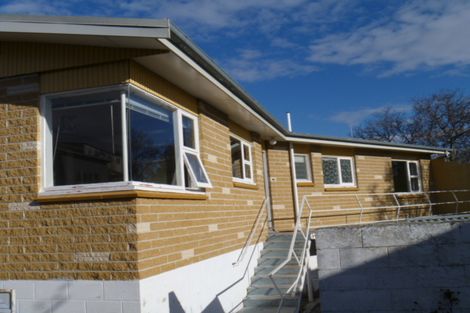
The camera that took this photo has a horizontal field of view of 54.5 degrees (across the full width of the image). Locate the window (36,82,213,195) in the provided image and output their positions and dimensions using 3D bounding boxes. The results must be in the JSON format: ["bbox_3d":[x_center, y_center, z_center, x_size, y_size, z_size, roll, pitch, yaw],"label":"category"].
[{"bbox_3d":[-1.399,-0.076,6.309,1.322,1.215,2.040,-5,-7,16],"label":"window"}]

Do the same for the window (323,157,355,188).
[{"bbox_3d":[3.072,0.459,13.440,1.500,0.881,0.120,3,-9,-39],"label":"window"}]

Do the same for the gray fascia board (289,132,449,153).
[{"bbox_3d":[4.462,-0.342,13.986,8.150,0.180,0.080,3,-9,-39],"label":"gray fascia board"}]

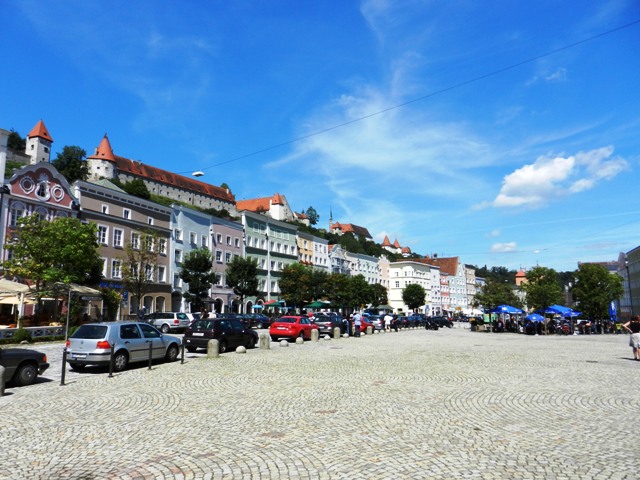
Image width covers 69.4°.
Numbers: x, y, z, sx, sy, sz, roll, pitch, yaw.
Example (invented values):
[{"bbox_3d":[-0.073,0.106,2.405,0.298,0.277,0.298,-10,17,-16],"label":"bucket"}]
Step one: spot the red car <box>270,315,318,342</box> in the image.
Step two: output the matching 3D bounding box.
[{"bbox_3d":[-1.478,5.395,28.308,1.760,1.430,4.500,-3,-9,17],"label":"red car"}]

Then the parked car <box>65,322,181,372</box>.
[{"bbox_3d":[-6.450,3.520,15.730,1.740,1.450,4.150,-4,-9,20],"label":"parked car"}]

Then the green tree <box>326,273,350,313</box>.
[{"bbox_3d":[2.825,8.792,70.586,3.900,7.670,3.900,0,-9,0],"label":"green tree"}]

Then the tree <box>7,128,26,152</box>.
[{"bbox_3d":[-110.314,-35.925,167.721,7.300,9.500,7.300,6,-11,-35],"label":"tree"}]

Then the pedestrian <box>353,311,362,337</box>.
[{"bbox_3d":[2.561,5.764,31.383,0.600,1.750,0.400,2,-9,-12],"label":"pedestrian"}]

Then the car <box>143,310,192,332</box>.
[{"bbox_3d":[-12.281,6.439,35.980,4.500,1.500,1.760,-6,-10,31],"label":"car"}]

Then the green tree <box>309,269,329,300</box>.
[{"bbox_3d":[-0.270,7.615,60.553,4.200,7.200,4.200,0,-9,0],"label":"green tree"}]

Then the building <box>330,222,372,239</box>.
[{"bbox_3d":[22.912,-5.441,344.909,17.000,13.000,29.000,-5,-10,28],"label":"building"}]

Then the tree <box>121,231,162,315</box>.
[{"bbox_3d":[-16.161,3.576,41.846,3.600,8.600,3.600,3,-9,-21],"label":"tree"}]

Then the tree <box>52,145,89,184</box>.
[{"bbox_3d":[-89.103,-26.355,165.729,11.500,13.800,11.500,5,-10,-29],"label":"tree"}]

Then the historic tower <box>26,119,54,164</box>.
[{"bbox_3d":[-98.814,-34.293,163.405,5.800,18.000,5.800,-3,-9,16],"label":"historic tower"}]

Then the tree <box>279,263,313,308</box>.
[{"bbox_3d":[-3.107,6.820,58.610,4.200,7.970,4.200,0,-9,0],"label":"tree"}]

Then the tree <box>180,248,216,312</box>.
[{"bbox_3d":[-11.725,4.738,44.605,3.500,7.900,3.500,0,-9,0],"label":"tree"}]

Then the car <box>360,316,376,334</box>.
[{"bbox_3d":[3.388,6.949,37.981,1.660,1.430,3.900,-4,-10,22],"label":"car"}]

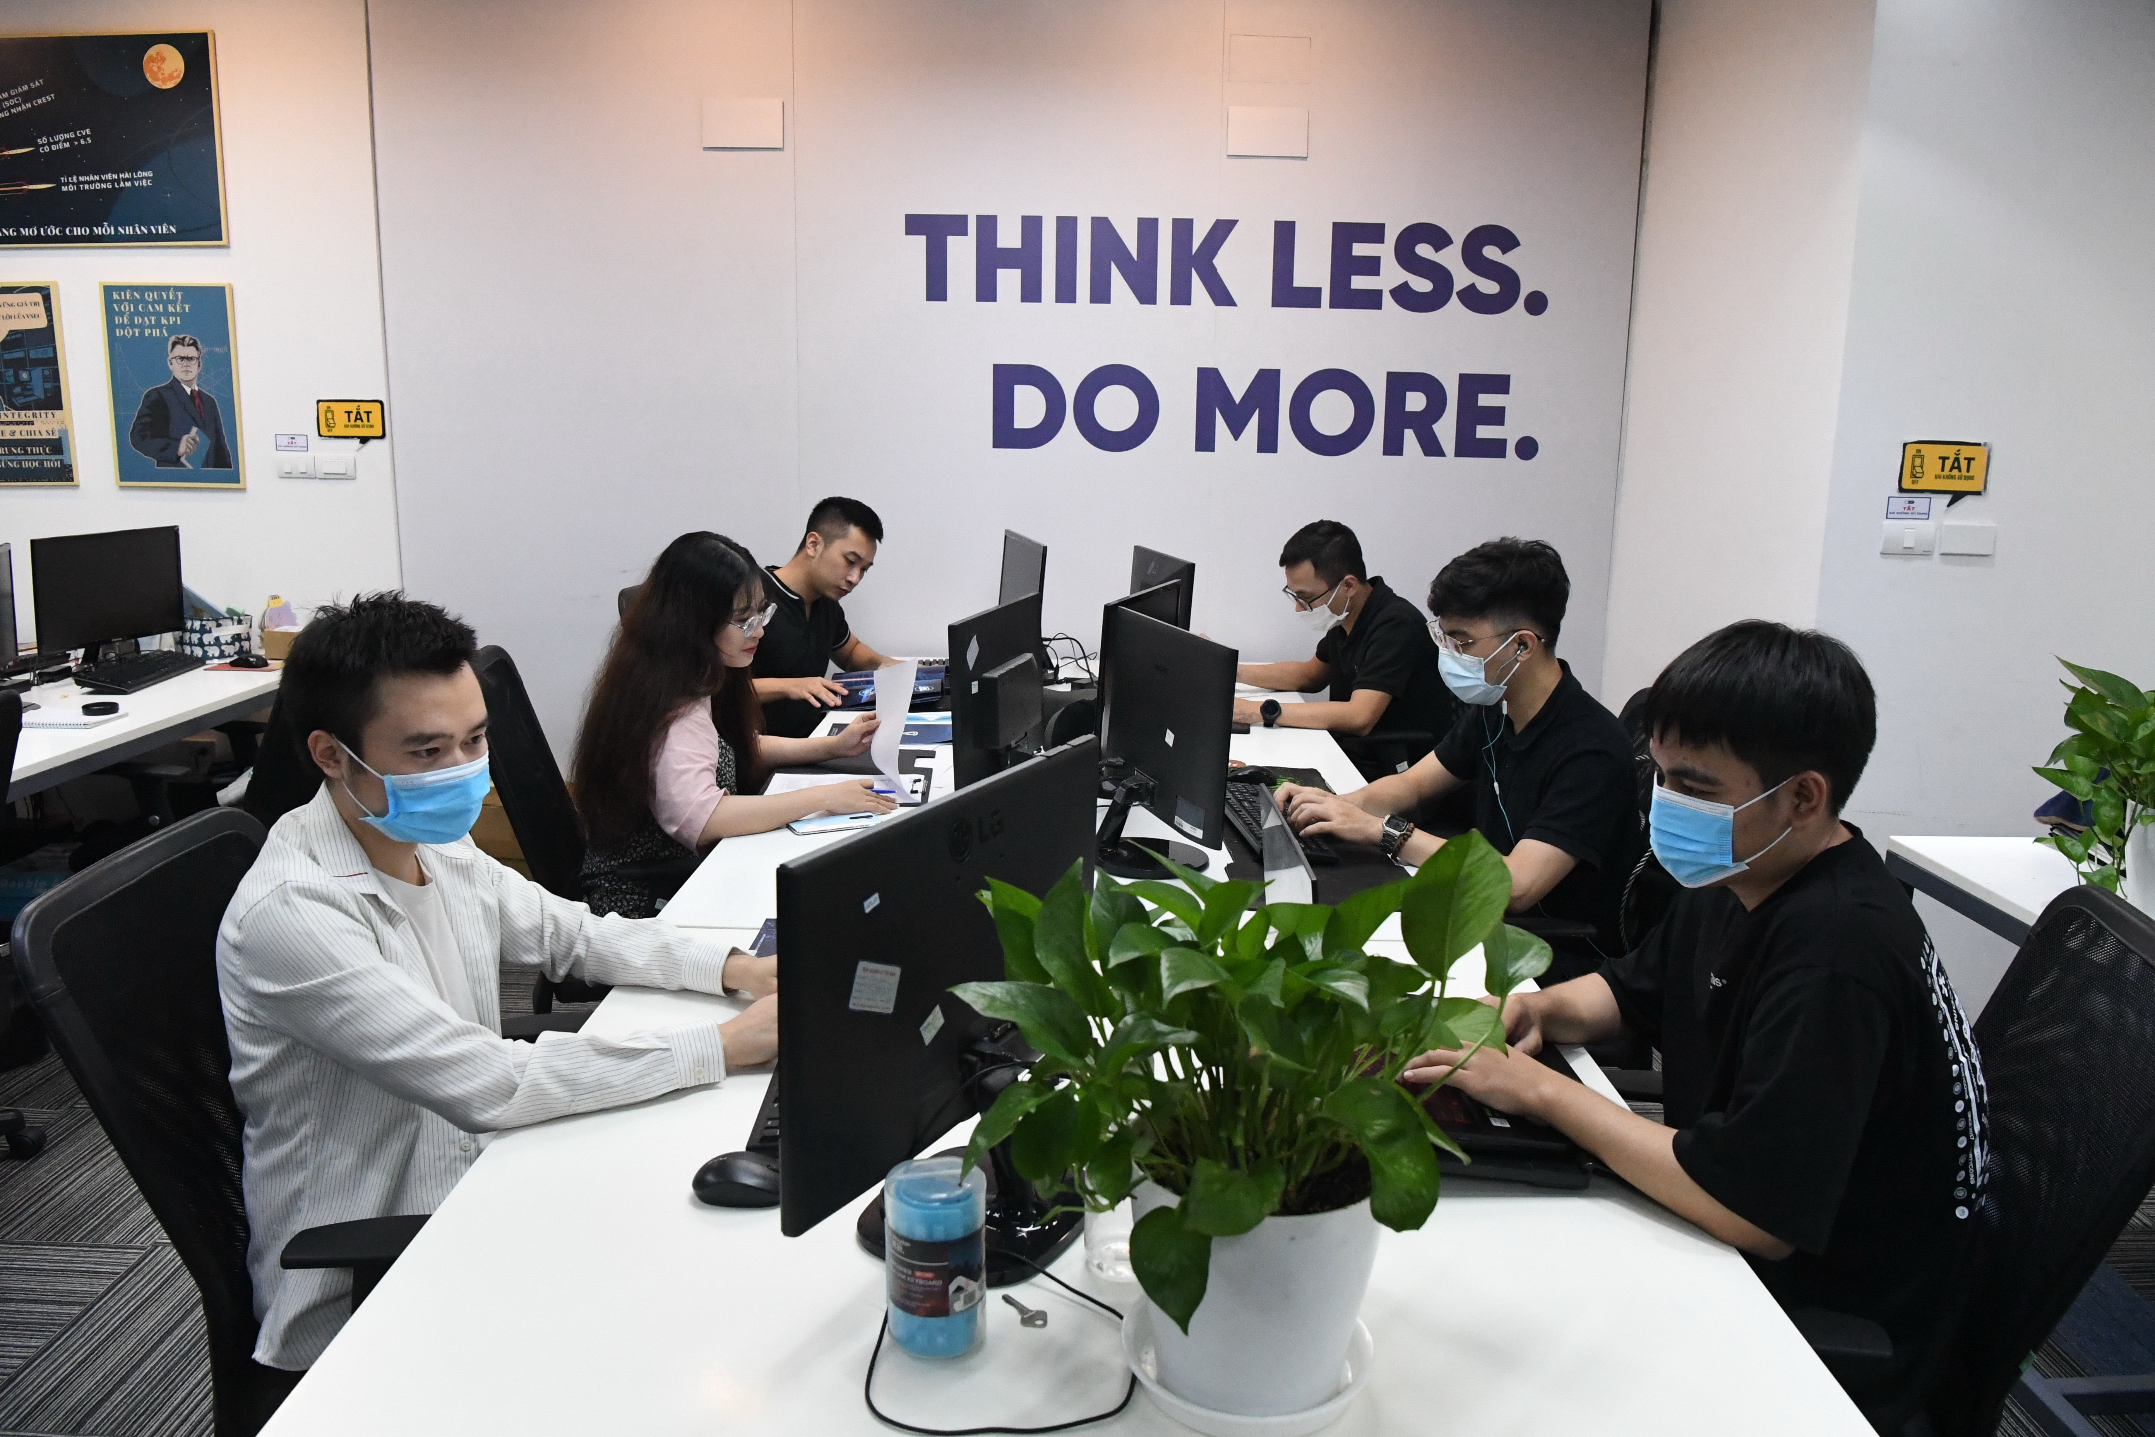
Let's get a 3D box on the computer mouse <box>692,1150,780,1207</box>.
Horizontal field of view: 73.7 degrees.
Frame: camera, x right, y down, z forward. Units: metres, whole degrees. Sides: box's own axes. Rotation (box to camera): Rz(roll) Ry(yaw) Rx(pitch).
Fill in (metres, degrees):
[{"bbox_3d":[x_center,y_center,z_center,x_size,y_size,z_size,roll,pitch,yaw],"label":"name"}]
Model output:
[{"bbox_3d":[-0.335,0.448,1.423,0.106,0.038,0.063,0,12,-5],"label":"computer mouse"}]

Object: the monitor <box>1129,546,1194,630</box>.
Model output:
[{"bbox_3d":[0.207,-0.233,3.836,0.200,0.405,0.515,-2,12,-14],"label":"monitor"}]

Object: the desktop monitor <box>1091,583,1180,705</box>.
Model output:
[{"bbox_3d":[0.097,-0.062,2.977,0.180,0.370,0.455,6,13,23],"label":"desktop monitor"}]

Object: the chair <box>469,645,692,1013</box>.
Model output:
[{"bbox_3d":[-0.889,0.387,2.744,0.620,1.030,0.630,1,12,-1],"label":"chair"}]

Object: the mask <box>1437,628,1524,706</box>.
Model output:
[{"bbox_3d":[0.623,-0.078,2.220,0.115,0.105,0.140,-13,13,-6],"label":"mask"}]

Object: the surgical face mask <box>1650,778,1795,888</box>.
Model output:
[{"bbox_3d":[0.614,0.109,1.370,0.115,0.105,0.140,-14,12,1],"label":"surgical face mask"}]

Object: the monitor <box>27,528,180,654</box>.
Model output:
[{"bbox_3d":[-2.731,-0.325,4.030,0.200,0.395,0.510,3,12,8],"label":"monitor"}]

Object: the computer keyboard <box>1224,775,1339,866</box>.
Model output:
[{"bbox_3d":[0.352,0.182,2.655,0.140,0.035,0.430,-1,13,-8],"label":"computer keyboard"}]

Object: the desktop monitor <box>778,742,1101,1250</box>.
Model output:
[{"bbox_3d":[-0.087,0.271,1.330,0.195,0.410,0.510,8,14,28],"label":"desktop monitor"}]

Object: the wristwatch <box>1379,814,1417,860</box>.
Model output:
[{"bbox_3d":[0.539,0.202,2.425,0.042,0.055,0.065,27,23,23],"label":"wristwatch"}]

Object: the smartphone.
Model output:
[{"bbox_3d":[-0.429,0.197,2.588,0.160,0.009,0.075,-4,13,-21],"label":"smartphone"}]

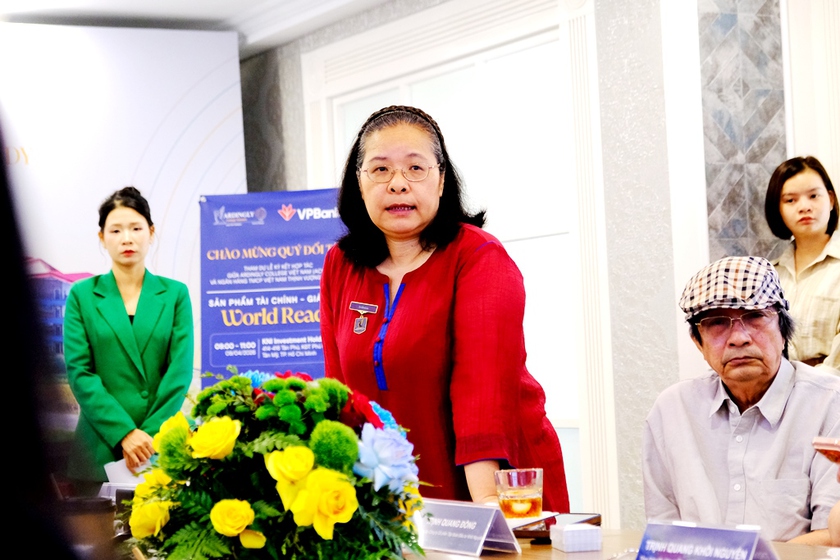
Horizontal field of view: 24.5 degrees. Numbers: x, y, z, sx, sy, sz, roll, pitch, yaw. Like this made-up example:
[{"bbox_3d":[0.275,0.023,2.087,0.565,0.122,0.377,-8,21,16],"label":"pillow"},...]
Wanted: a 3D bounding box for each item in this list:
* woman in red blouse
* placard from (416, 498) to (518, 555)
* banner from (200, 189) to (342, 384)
[{"bbox_3d":[0.085,0.447,3.720,0.520,1.530,0.480,-4,-3,36],"label":"woman in red blouse"},{"bbox_3d":[0.066,0.404,3.173,0.077,0.078,0.257,-1,-3,-28],"label":"placard"},{"bbox_3d":[-0.514,0.458,7.250,0.600,1.600,0.050,-3,-7,11],"label":"banner"}]

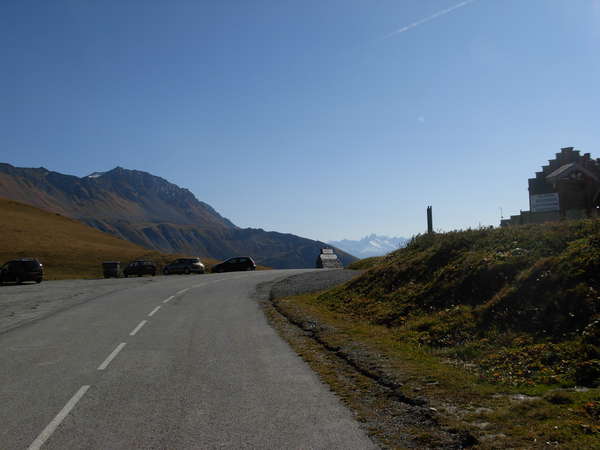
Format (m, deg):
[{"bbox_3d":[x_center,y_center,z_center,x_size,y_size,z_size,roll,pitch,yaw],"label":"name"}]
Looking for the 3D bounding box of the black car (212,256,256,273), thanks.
[{"bbox_3d":[-6.411,3.912,65.000,4.200,1.450,1.730,-1,-3,0],"label":"black car"}]

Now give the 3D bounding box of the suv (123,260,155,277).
[{"bbox_3d":[-14.601,3.991,60.000,1.680,1.450,3.900,1,-4,-42],"label":"suv"}]

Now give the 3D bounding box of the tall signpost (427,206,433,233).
[{"bbox_3d":[7.491,-0.243,38.000,0.270,1.660,0.200,-1,-3,11],"label":"tall signpost"}]

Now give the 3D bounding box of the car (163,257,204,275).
[{"bbox_3d":[-11.049,3.902,62.500,4.200,1.500,1.750,-3,-3,36],"label":"car"}]

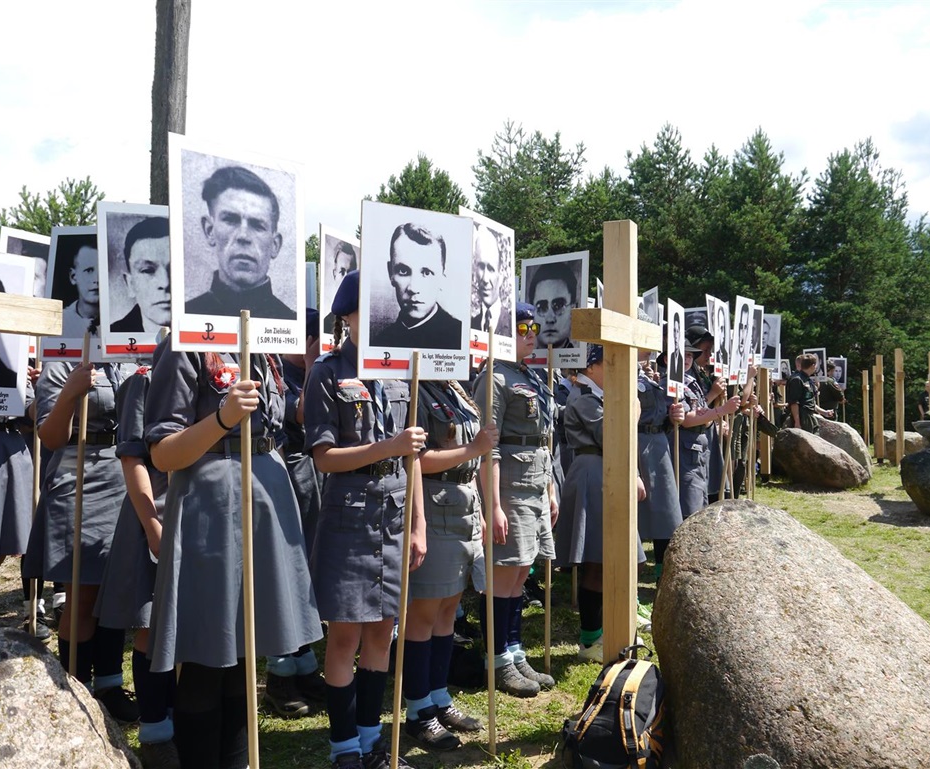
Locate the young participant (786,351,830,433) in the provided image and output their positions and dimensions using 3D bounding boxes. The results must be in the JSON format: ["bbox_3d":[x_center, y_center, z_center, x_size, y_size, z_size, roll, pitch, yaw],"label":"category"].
[{"bbox_3d":[4.420,0.460,10.800,0.380,1.720,0.470,0,-1,37],"label":"young participant"}]

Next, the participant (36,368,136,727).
[{"bbox_3d":[-1.520,0.475,3.320,0.400,1.670,0.480,0,-1,42],"label":"participant"}]

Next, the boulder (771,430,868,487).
[{"bbox_3d":[5.030,1.010,11.700,1.350,0.800,1.100,0,-1,23],"label":"boulder"}]

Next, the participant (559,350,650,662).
[{"bbox_3d":[0.685,0.545,4.020,0.420,1.540,0.440,0,-1,24],"label":"participant"}]

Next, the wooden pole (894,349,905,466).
[{"bbox_3d":[7.400,0.396,14.100,0.135,2.020,0.135,0,-1,29],"label":"wooden pole"}]

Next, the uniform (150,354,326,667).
[{"bbox_3d":[-0.650,0.320,2.330,0.400,0.940,0.470,0,-1,34],"label":"uniform"}]

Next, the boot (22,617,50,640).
[{"bbox_3d":[-2.235,1.262,4.330,0.270,0.115,0.100,0,-1,44],"label":"boot"}]

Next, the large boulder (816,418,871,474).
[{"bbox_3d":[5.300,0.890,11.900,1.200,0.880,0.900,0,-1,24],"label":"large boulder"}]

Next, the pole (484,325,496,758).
[{"bbox_3d":[0.098,0.552,2.990,0.026,1.560,0.026,-2,-2,37],"label":"pole"}]

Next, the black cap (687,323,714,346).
[{"bbox_3d":[1.680,-0.350,5.900,0.270,0.140,0.240,0,0,25],"label":"black cap"}]

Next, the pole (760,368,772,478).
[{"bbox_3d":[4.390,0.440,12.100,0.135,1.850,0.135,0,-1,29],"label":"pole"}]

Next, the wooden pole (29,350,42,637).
[{"bbox_3d":[-1.840,0.540,3.550,0.026,1.520,0.026,2,-1,-40],"label":"wooden pole"}]

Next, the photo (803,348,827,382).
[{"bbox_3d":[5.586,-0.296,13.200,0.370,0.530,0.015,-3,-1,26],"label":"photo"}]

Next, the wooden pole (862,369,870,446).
[{"bbox_3d":[9.680,0.590,20.000,0.135,1.880,0.135,0,-1,29],"label":"wooden pole"}]

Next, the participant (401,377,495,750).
[{"bbox_3d":[-0.060,0.500,3.060,0.420,1.620,0.460,0,-1,37],"label":"participant"}]

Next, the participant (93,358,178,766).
[{"bbox_3d":[-1.050,0.500,2.880,0.380,1.630,0.470,0,-1,42],"label":"participant"}]

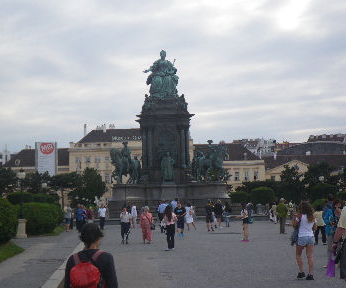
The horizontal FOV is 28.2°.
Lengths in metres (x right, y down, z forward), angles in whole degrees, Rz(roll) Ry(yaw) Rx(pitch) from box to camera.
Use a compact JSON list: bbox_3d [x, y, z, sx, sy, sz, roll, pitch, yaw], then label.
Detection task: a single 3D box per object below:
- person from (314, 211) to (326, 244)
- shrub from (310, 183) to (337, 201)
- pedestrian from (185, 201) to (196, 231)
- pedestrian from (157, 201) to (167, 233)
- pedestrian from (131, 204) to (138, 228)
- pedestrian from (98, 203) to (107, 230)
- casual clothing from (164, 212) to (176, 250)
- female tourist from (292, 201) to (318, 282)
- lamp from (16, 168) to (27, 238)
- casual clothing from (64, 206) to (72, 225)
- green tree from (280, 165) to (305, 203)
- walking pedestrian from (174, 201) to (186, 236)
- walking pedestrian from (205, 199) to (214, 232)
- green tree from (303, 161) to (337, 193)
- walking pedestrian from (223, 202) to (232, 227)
[{"bbox_3d":[5.484,3.131,25.694,0.500,1.270,0.340,-1,-5,0],"label":"person"},{"bbox_3d":[12.658,4.932,58.142,2.500,3.200,2.500,-1,-5,0],"label":"shrub"},{"bbox_3d":[1.047,4.325,41.133,0.550,1.710,0.420,-2,-5,14],"label":"pedestrian"},{"bbox_3d":[-0.580,4.017,38.000,0.540,1.790,0.400,-1,-5,6],"label":"pedestrian"},{"bbox_3d":[-2.690,5.081,48.300,0.400,1.680,0.460,-5,-6,38],"label":"pedestrian"},{"bbox_3d":[-4.743,4.958,46.400,0.600,1.740,0.420,-1,-5,-6],"label":"pedestrian"},{"bbox_3d":[-0.138,3.157,25.565,0.500,1.470,0.380,0,-5,-18],"label":"casual clothing"},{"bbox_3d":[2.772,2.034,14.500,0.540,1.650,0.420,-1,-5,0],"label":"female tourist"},{"bbox_3d":[-7.843,3.087,35.654,0.600,3.600,0.600,-1,-5,-6],"label":"lamp"},{"bbox_3d":[-6.452,4.409,42.267,0.360,1.110,0.480,4,-7,-44],"label":"casual clothing"},{"bbox_3d":[21.596,7.890,125.346,4.500,8.140,4.400,-1,-5,0],"label":"green tree"},{"bbox_3d":[0.326,3.800,34.500,0.560,1.740,0.420,-2,-5,8],"label":"walking pedestrian"},{"bbox_3d":[2.160,4.285,40.580,0.520,1.800,0.380,-2,-5,6],"label":"walking pedestrian"},{"bbox_3d":[26.886,7.518,125.369,6.200,8.670,6.000,-1,-5,0],"label":"green tree"},{"bbox_3d":[3.597,4.652,45.400,0.420,1.680,0.480,-3,-5,18],"label":"walking pedestrian"}]

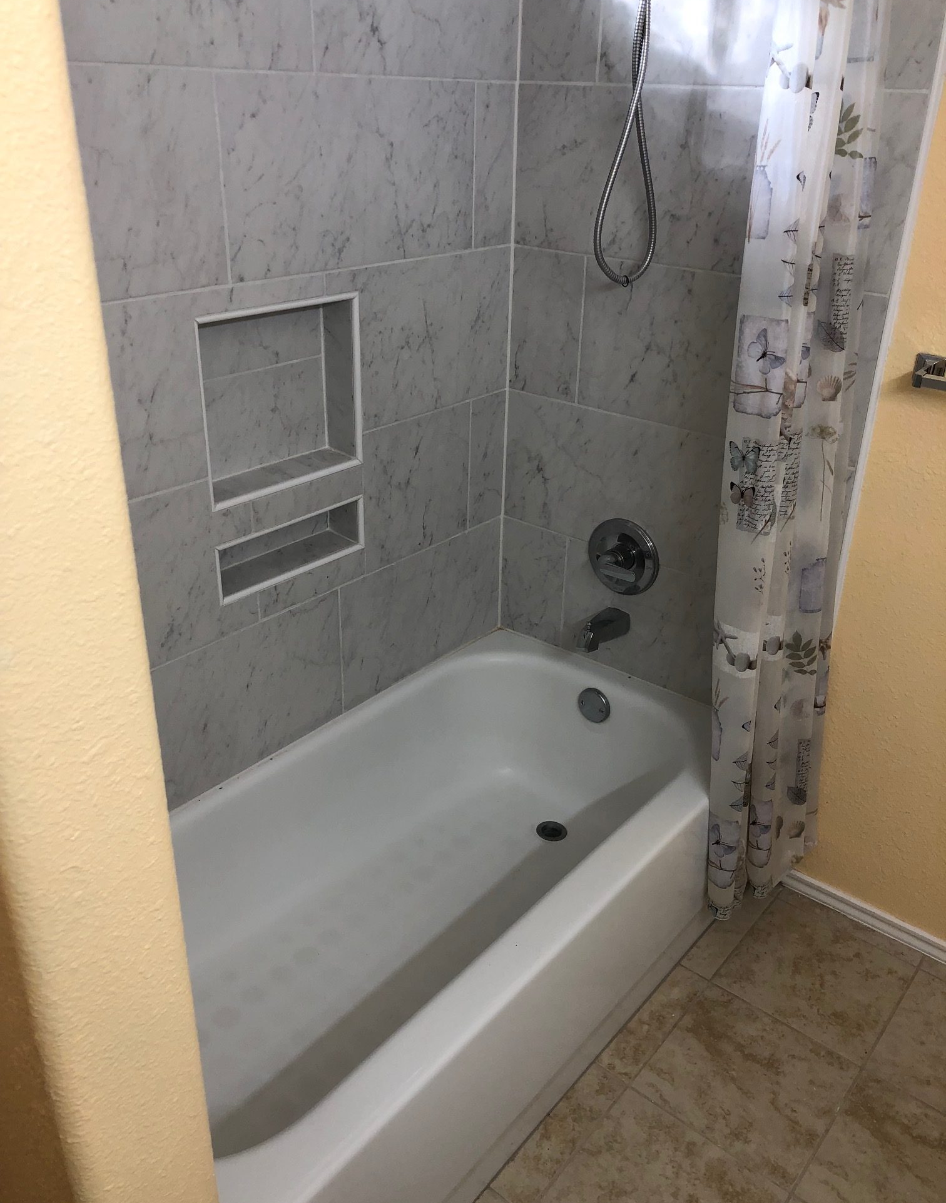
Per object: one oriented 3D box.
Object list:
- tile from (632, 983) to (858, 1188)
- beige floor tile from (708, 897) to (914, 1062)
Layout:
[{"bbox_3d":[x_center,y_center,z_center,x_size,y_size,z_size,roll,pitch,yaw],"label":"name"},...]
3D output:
[{"bbox_3d":[0.489,0.847,1.811,0.297,0.010,0.302,21,32,34],"label":"tile"},{"bbox_3d":[0.683,0.746,2.025,0.297,0.010,0.302,21,32,34],"label":"beige floor tile"}]

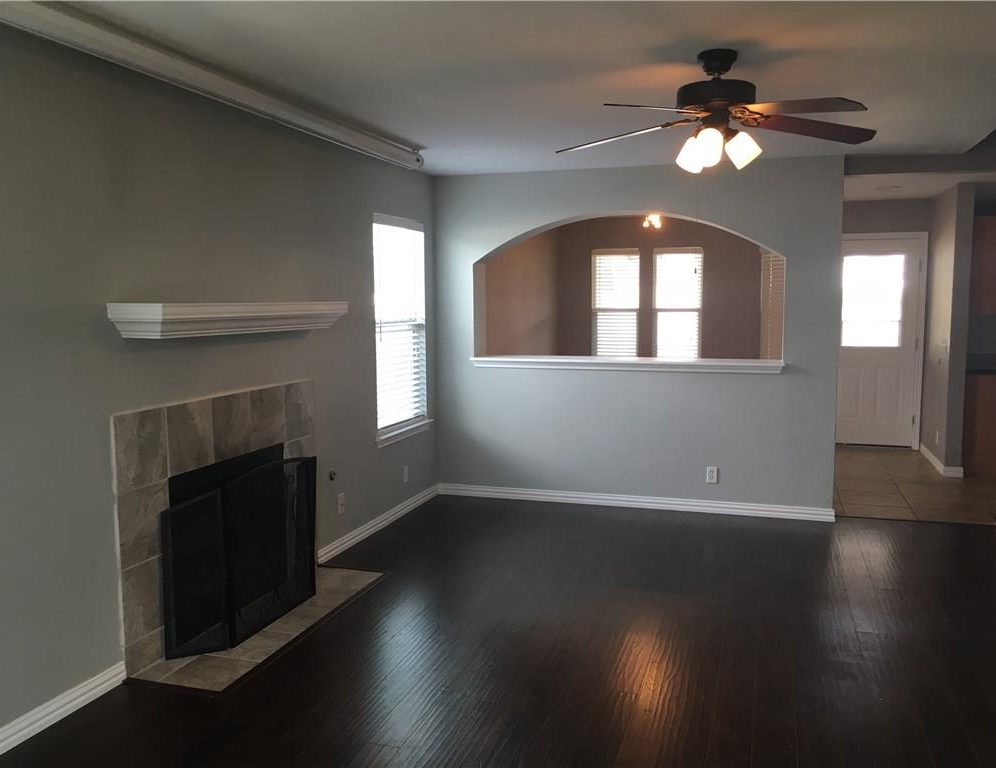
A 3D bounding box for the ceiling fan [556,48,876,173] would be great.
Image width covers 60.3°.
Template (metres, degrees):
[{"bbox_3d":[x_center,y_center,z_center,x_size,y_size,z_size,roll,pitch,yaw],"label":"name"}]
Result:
[{"bbox_3d":[0.818,-1.023,3.252,1.300,0.445,1.300,1,6,17],"label":"ceiling fan"}]

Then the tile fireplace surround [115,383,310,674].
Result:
[{"bbox_3d":[-1.272,0.582,4.132,0.025,1.066,1.549,1,6,17],"label":"tile fireplace surround"}]

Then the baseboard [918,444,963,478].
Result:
[{"bbox_3d":[4.002,0.682,7.763,0.165,0.085,1.290,1,6,17],"label":"baseboard"}]

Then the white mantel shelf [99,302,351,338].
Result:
[{"bbox_3d":[-1.158,-0.310,3.987,0.255,0.133,1.504,1,6,17],"label":"white mantel shelf"}]

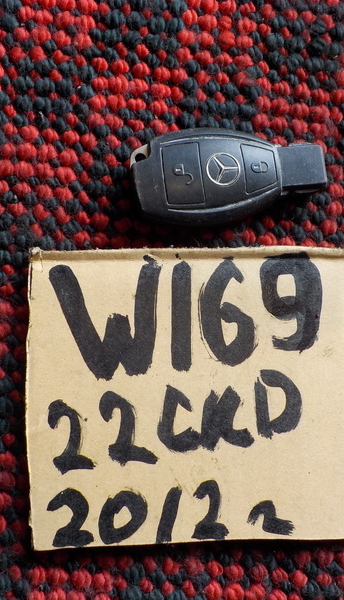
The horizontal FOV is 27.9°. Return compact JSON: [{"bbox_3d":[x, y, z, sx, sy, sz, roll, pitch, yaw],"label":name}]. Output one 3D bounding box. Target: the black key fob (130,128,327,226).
[{"bbox_3d":[0.023,-0.050,0.273,0.077,0.014,0.037,-5,84,-4],"label":"black key fob"}]

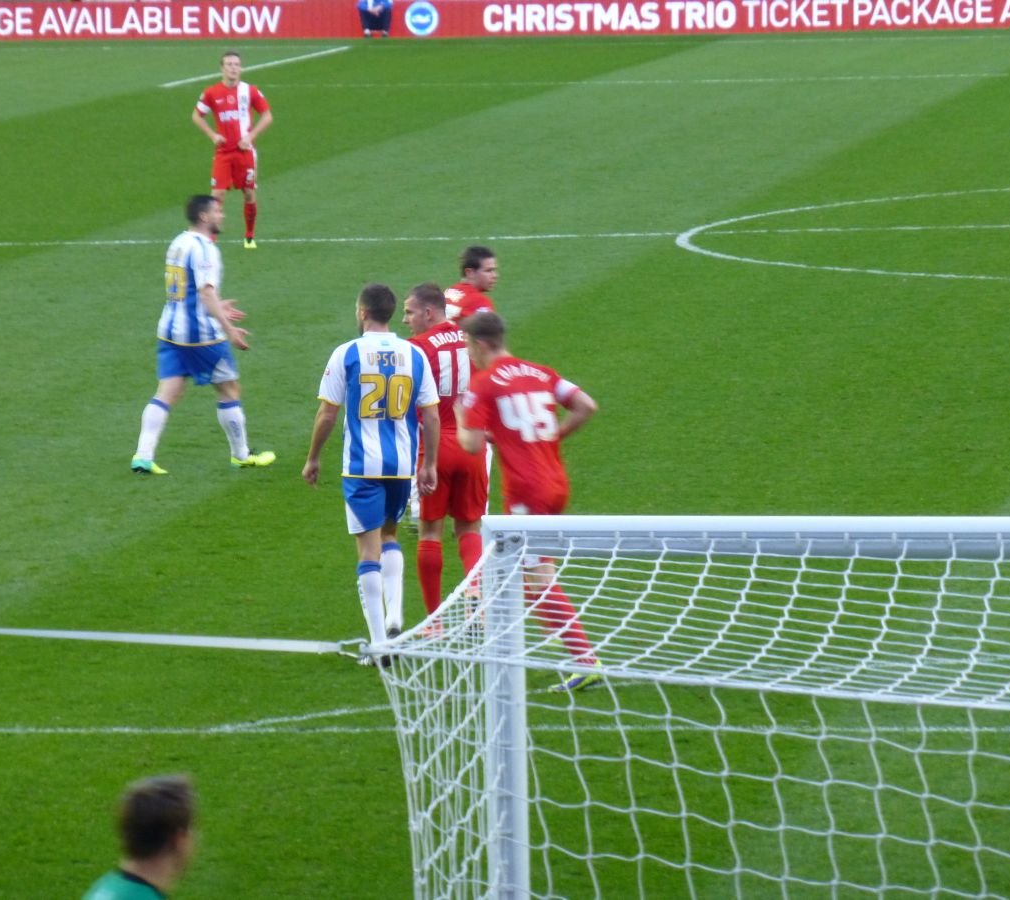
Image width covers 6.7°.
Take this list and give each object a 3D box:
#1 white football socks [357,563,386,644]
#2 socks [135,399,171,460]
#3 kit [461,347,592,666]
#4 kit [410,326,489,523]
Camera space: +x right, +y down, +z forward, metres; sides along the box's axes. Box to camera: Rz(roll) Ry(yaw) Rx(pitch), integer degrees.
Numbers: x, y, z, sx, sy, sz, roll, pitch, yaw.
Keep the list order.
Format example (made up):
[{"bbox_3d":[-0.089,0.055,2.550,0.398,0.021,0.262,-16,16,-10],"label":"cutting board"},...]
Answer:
[{"bbox_3d":[-0.652,0.770,42.450,0.140,0.430,0.150,-5,0,-19],"label":"white football socks"},{"bbox_3d":[-2.179,-0.120,53.350,0.170,0.380,0.140,11,2,-31],"label":"socks"},{"bbox_3d":[0.113,0.285,41.400,0.570,1.480,0.520,-4,6,-33],"label":"kit"},{"bbox_3d":[-0.277,-0.145,43.800,0.480,1.030,0.320,-2,5,-12],"label":"kit"}]

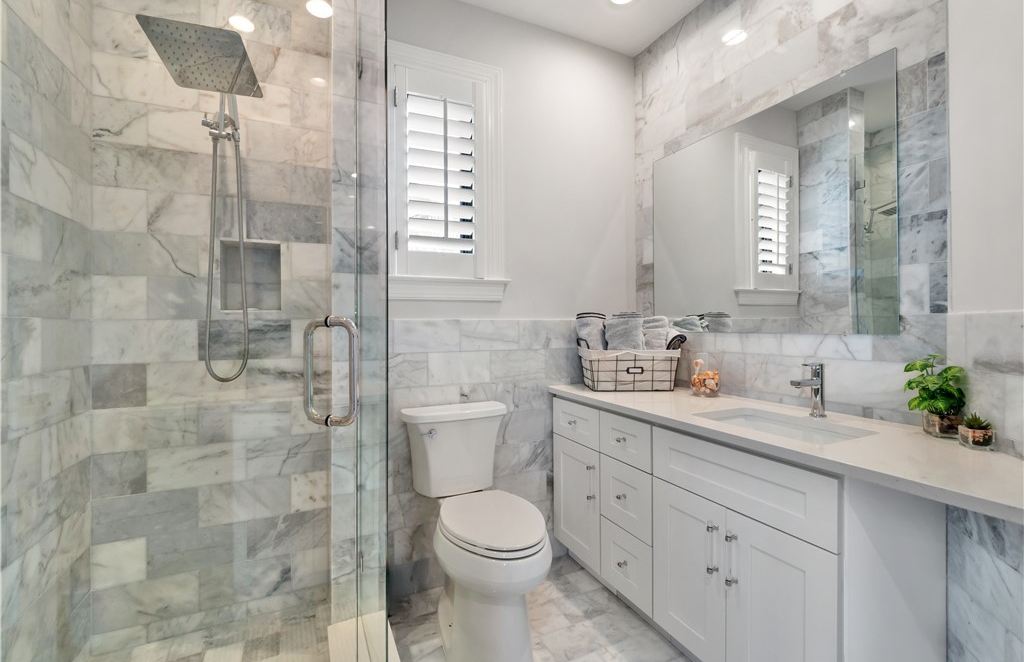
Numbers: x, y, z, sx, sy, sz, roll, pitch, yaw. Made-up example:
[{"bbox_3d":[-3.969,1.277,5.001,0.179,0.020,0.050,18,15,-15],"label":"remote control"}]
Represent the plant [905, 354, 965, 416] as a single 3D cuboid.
[{"bbox_3d":[1.182,0.153,1.154,0.115,0.160,0.118,0,1,-25],"label":"plant"}]

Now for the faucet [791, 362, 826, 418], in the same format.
[{"bbox_3d":[0.982,0.196,1.380,0.174,0.180,0.052,0,1,-25],"label":"faucet"}]

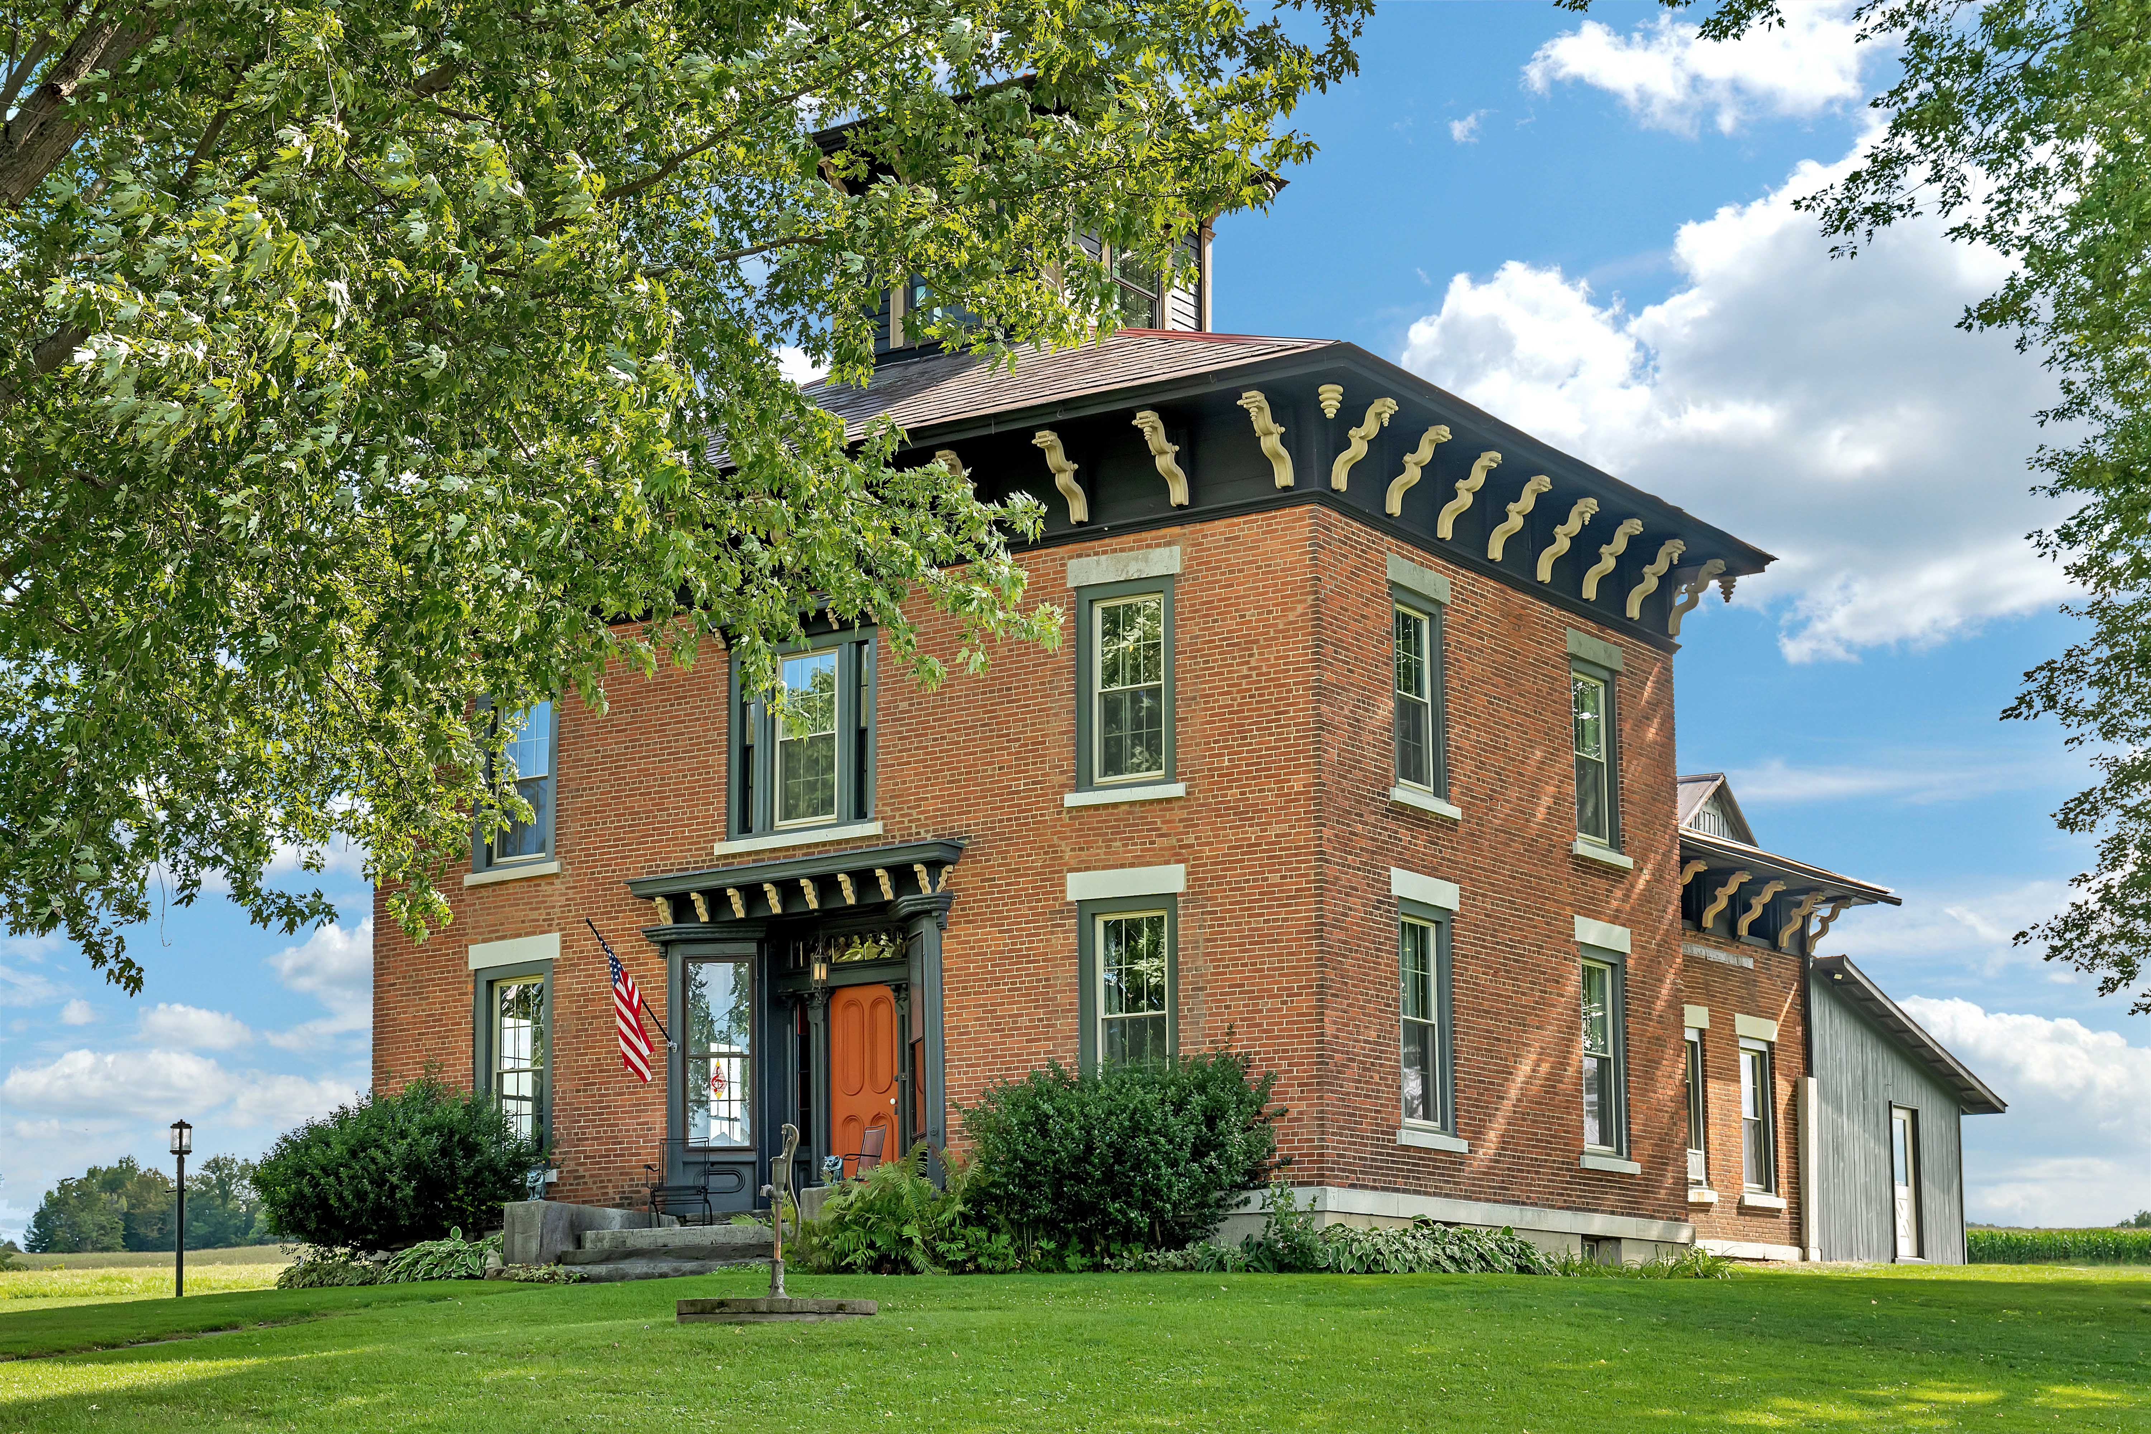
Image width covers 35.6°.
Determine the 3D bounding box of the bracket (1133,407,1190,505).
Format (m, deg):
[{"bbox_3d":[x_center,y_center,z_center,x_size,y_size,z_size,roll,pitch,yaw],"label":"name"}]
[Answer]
[{"bbox_3d":[0.861,-2.510,32.808,0.270,0.830,0.670,-8,-14,34],"label":"bracket"}]

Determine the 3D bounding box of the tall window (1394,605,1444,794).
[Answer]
[{"bbox_3d":[3.441,-0.190,34.174,0.110,1.880,0.880,-7,-12,34],"label":"tall window"}]

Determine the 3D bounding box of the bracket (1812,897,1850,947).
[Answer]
[{"bbox_3d":[10.588,2.945,46.957,0.650,0.700,0.170,-8,-14,34],"label":"bracket"}]

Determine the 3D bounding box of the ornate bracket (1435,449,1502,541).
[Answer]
[{"bbox_3d":[4.016,-2.225,33.974,0.680,0.830,0.270,-8,-14,34],"label":"ornate bracket"}]

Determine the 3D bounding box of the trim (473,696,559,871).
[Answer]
[{"bbox_3d":[-6.285,0.728,37.790,1.260,2.030,0.130,-8,-14,34],"label":"trim"}]

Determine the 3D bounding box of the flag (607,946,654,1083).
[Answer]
[{"bbox_3d":[-4.512,3.026,34.026,0.160,1.330,0.580,-8,-14,34],"label":"flag"}]

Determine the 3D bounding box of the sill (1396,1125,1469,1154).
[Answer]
[{"bbox_3d":[3.435,4.159,32.571,0.180,0.135,1.320,-8,-14,34],"label":"sill"}]

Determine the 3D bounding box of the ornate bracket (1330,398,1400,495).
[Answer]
[{"bbox_3d":[2.805,-2.610,32.302,0.670,0.830,0.270,-8,-14,34],"label":"ornate bracket"}]

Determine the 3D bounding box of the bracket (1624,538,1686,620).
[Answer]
[{"bbox_3d":[6.536,-1.554,37.720,0.650,0.800,0.170,-8,-14,34],"label":"bracket"}]

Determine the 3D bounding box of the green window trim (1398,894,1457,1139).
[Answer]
[{"bbox_3d":[3.381,2.992,33.019,0.150,2.304,1.170,-8,-14,34],"label":"green window trim"}]

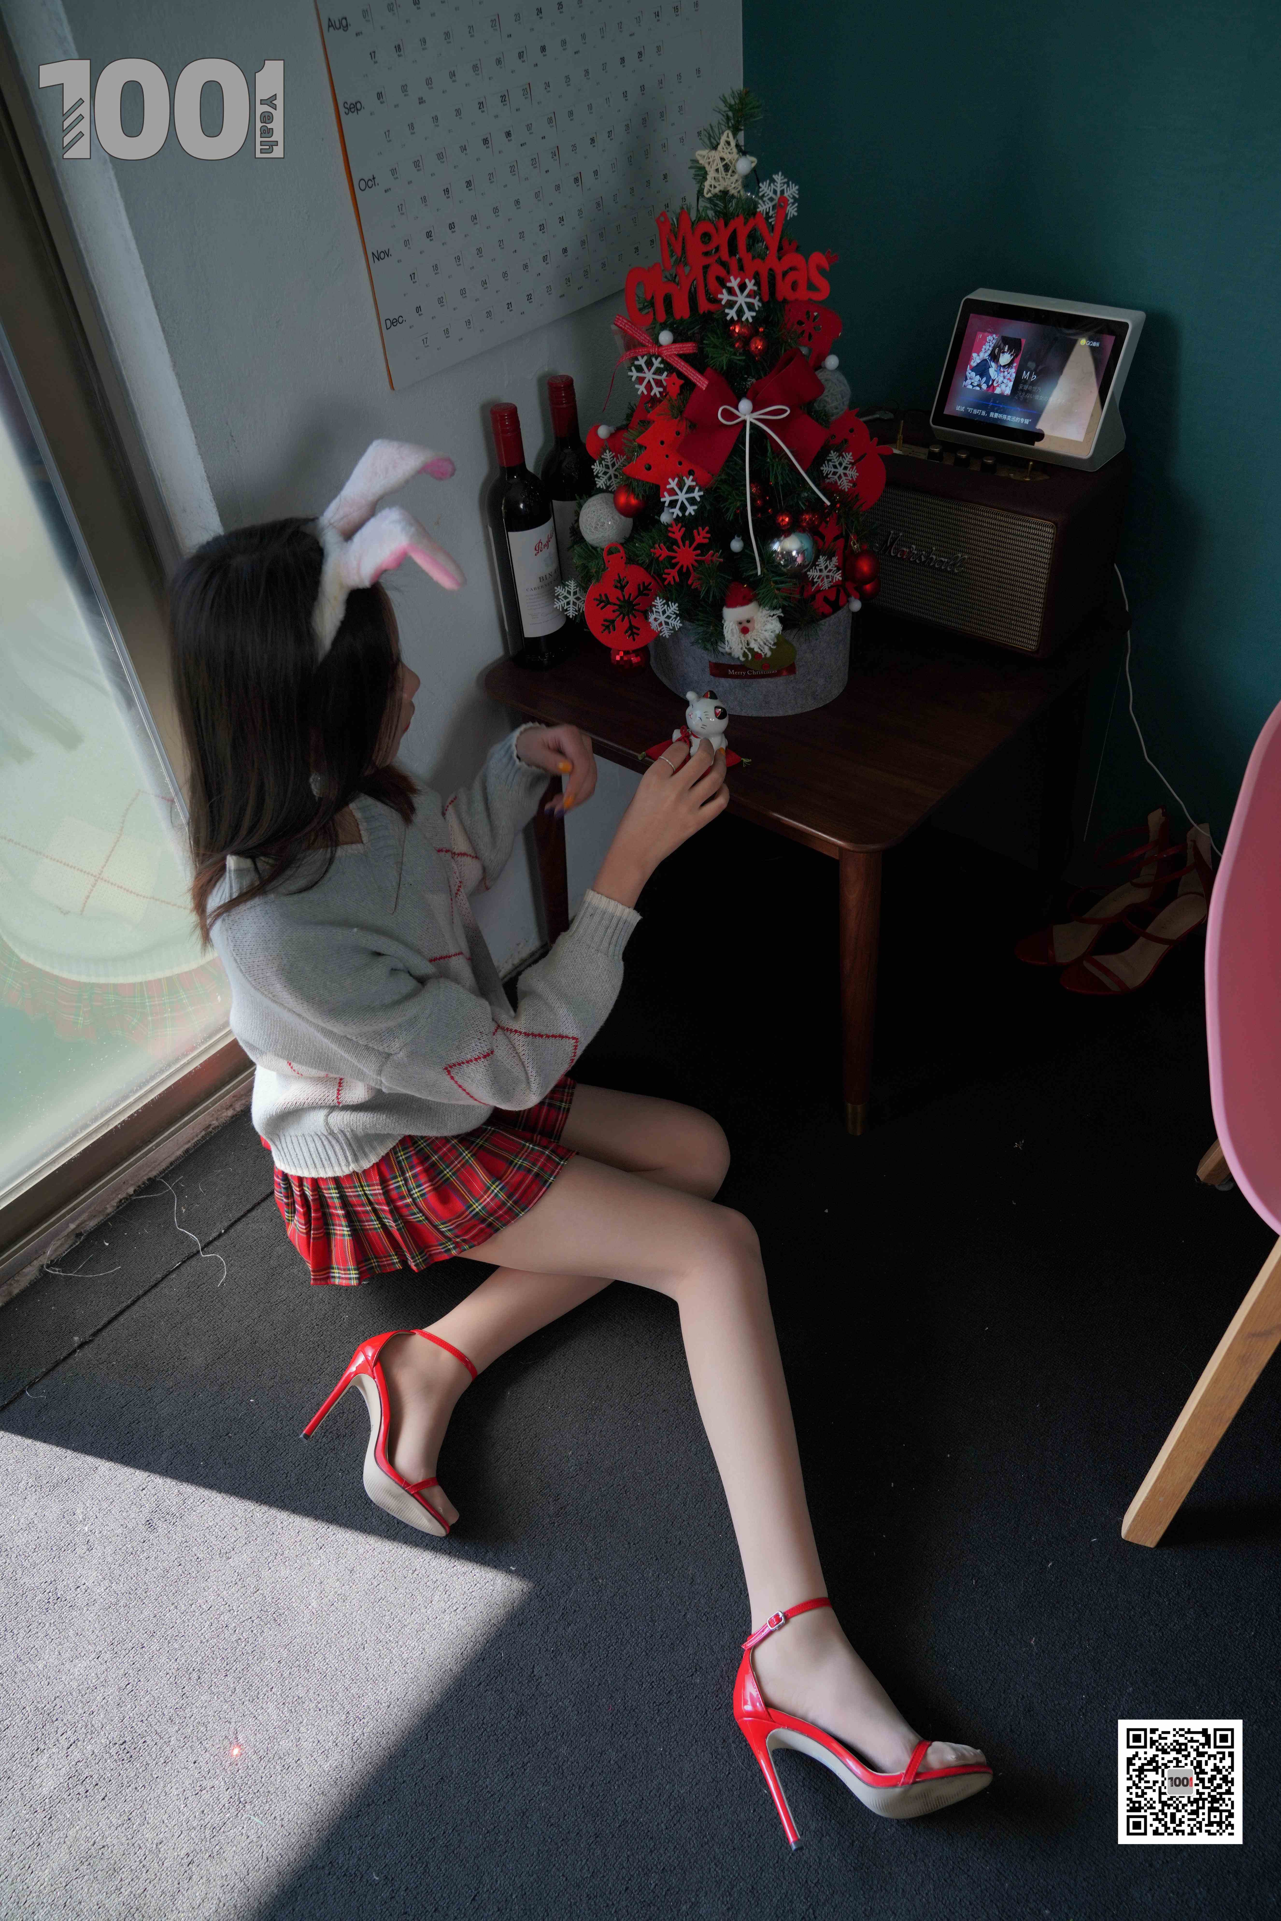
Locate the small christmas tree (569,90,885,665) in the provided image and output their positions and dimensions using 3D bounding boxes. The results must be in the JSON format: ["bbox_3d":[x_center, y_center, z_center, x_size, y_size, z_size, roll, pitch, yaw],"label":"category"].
[{"bbox_3d":[0.116,-0.594,1.340,0.360,0.546,0.340,3,44,9],"label":"small christmas tree"}]

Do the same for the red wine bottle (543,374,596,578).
[{"bbox_3d":[-0.079,-0.552,1.566,0.076,0.304,0.076,-13,43,-8],"label":"red wine bottle"}]

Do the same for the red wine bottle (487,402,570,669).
[{"bbox_3d":[-0.138,-0.494,1.511,0.076,0.304,0.076,-3,43,3],"label":"red wine bottle"}]

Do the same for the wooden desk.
[{"bbox_3d":[0.215,-0.207,1.748,0.589,0.488,0.589,28,52,31],"label":"wooden desk"}]

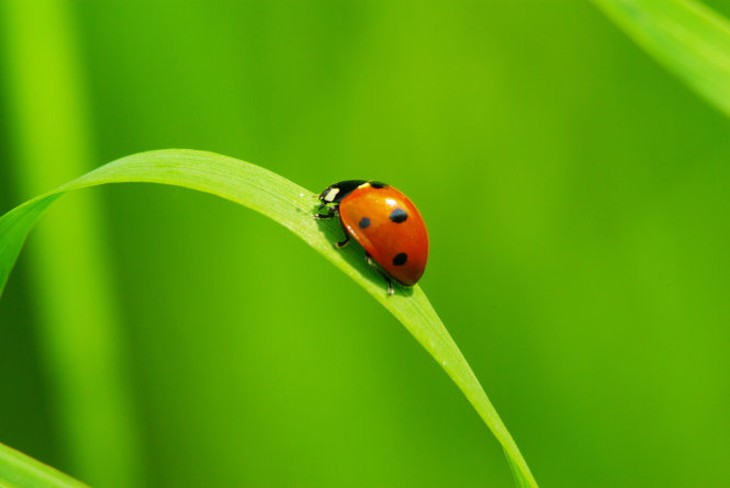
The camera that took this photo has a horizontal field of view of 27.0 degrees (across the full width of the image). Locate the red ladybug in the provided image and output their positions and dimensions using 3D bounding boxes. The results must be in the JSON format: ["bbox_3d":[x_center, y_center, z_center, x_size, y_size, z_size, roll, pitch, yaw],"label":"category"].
[{"bbox_3d":[0.001,-0.001,0.089,0.007,0.004,0.006,45,16,3],"label":"red ladybug"}]

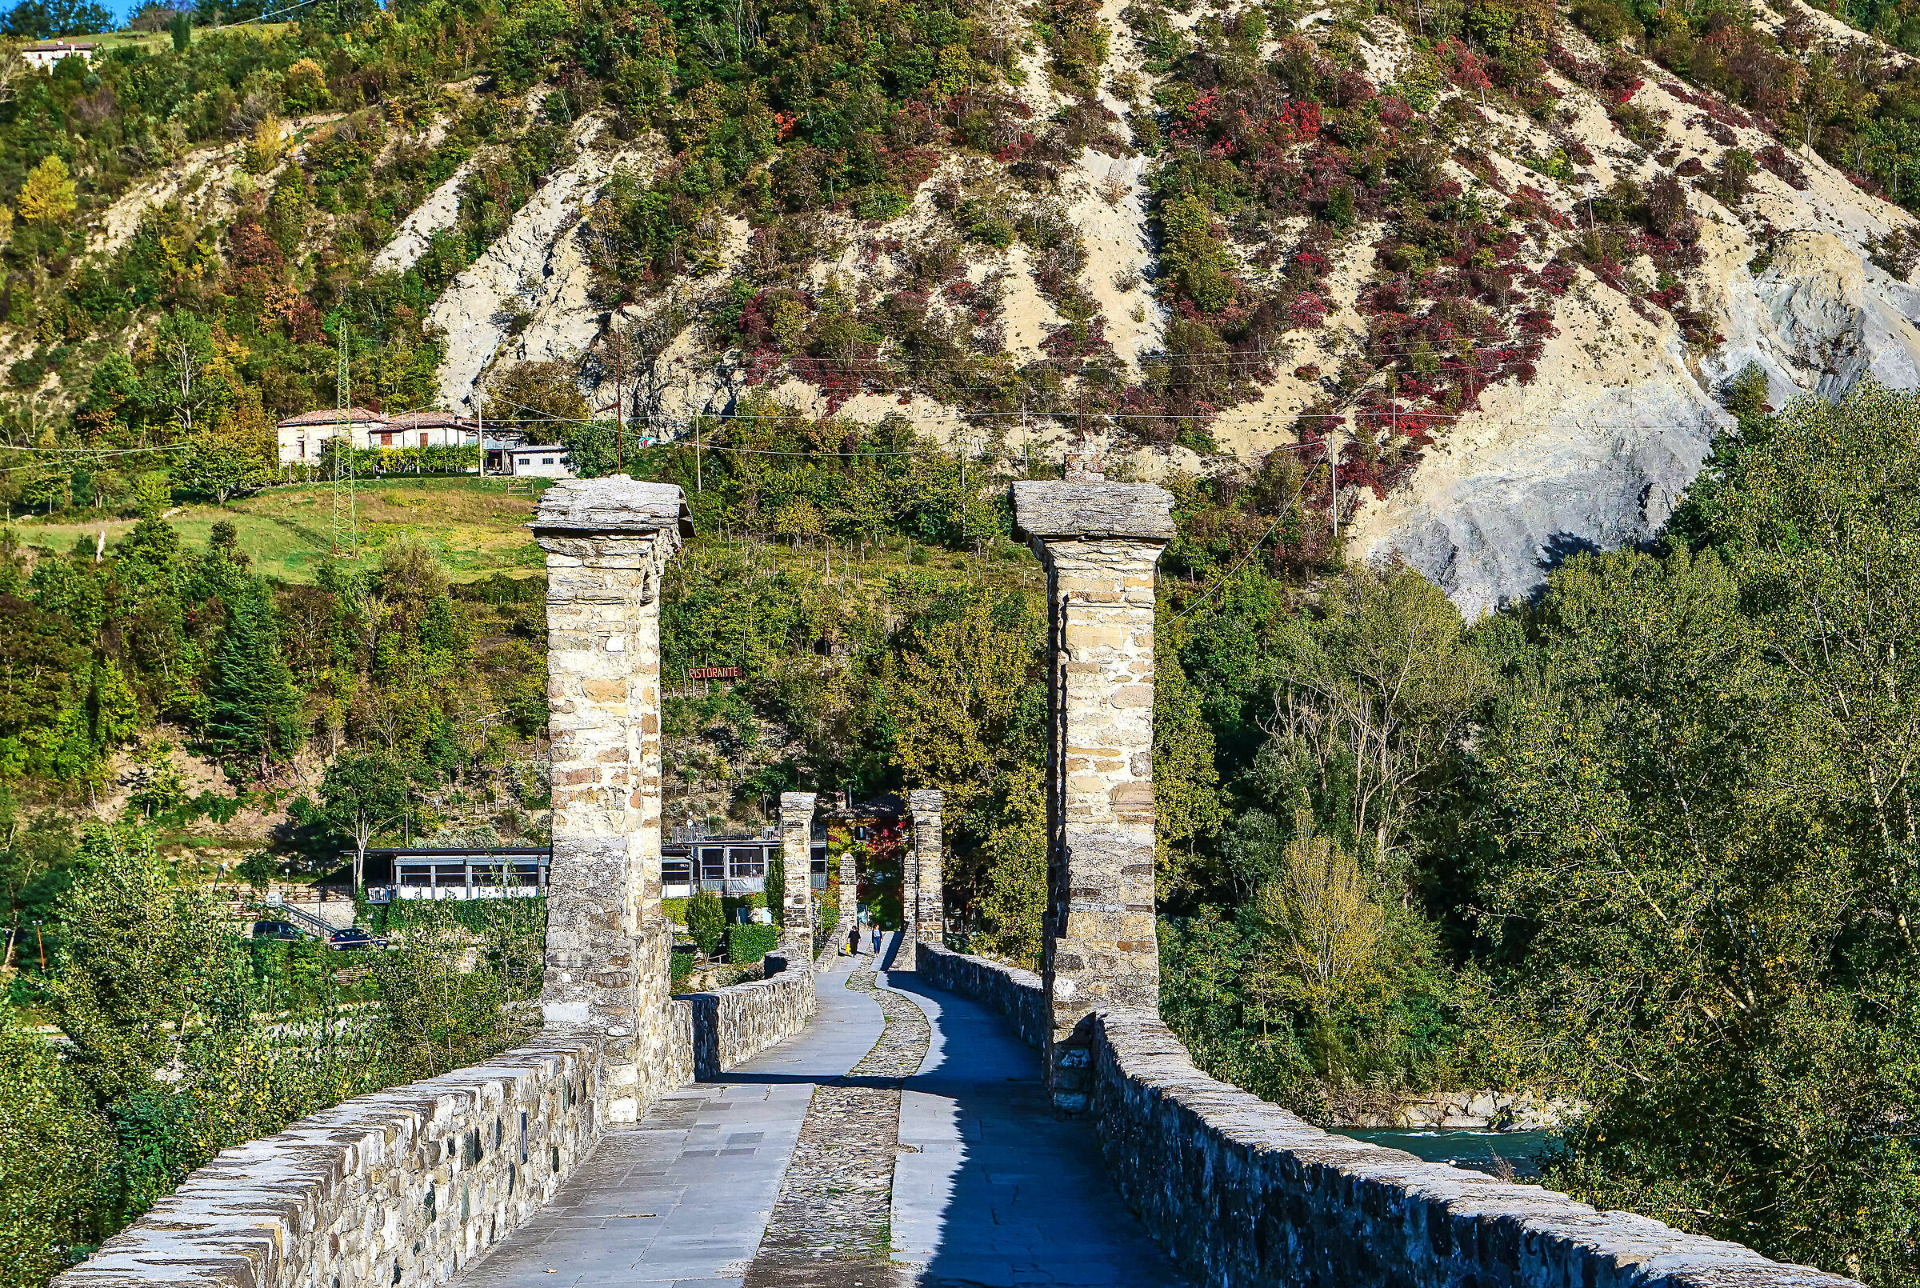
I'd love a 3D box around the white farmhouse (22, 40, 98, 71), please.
[{"bbox_3d":[-192.310,-125.058,900.000,15.500,7.300,9.000,0,-4,-3],"label":"white farmhouse"}]

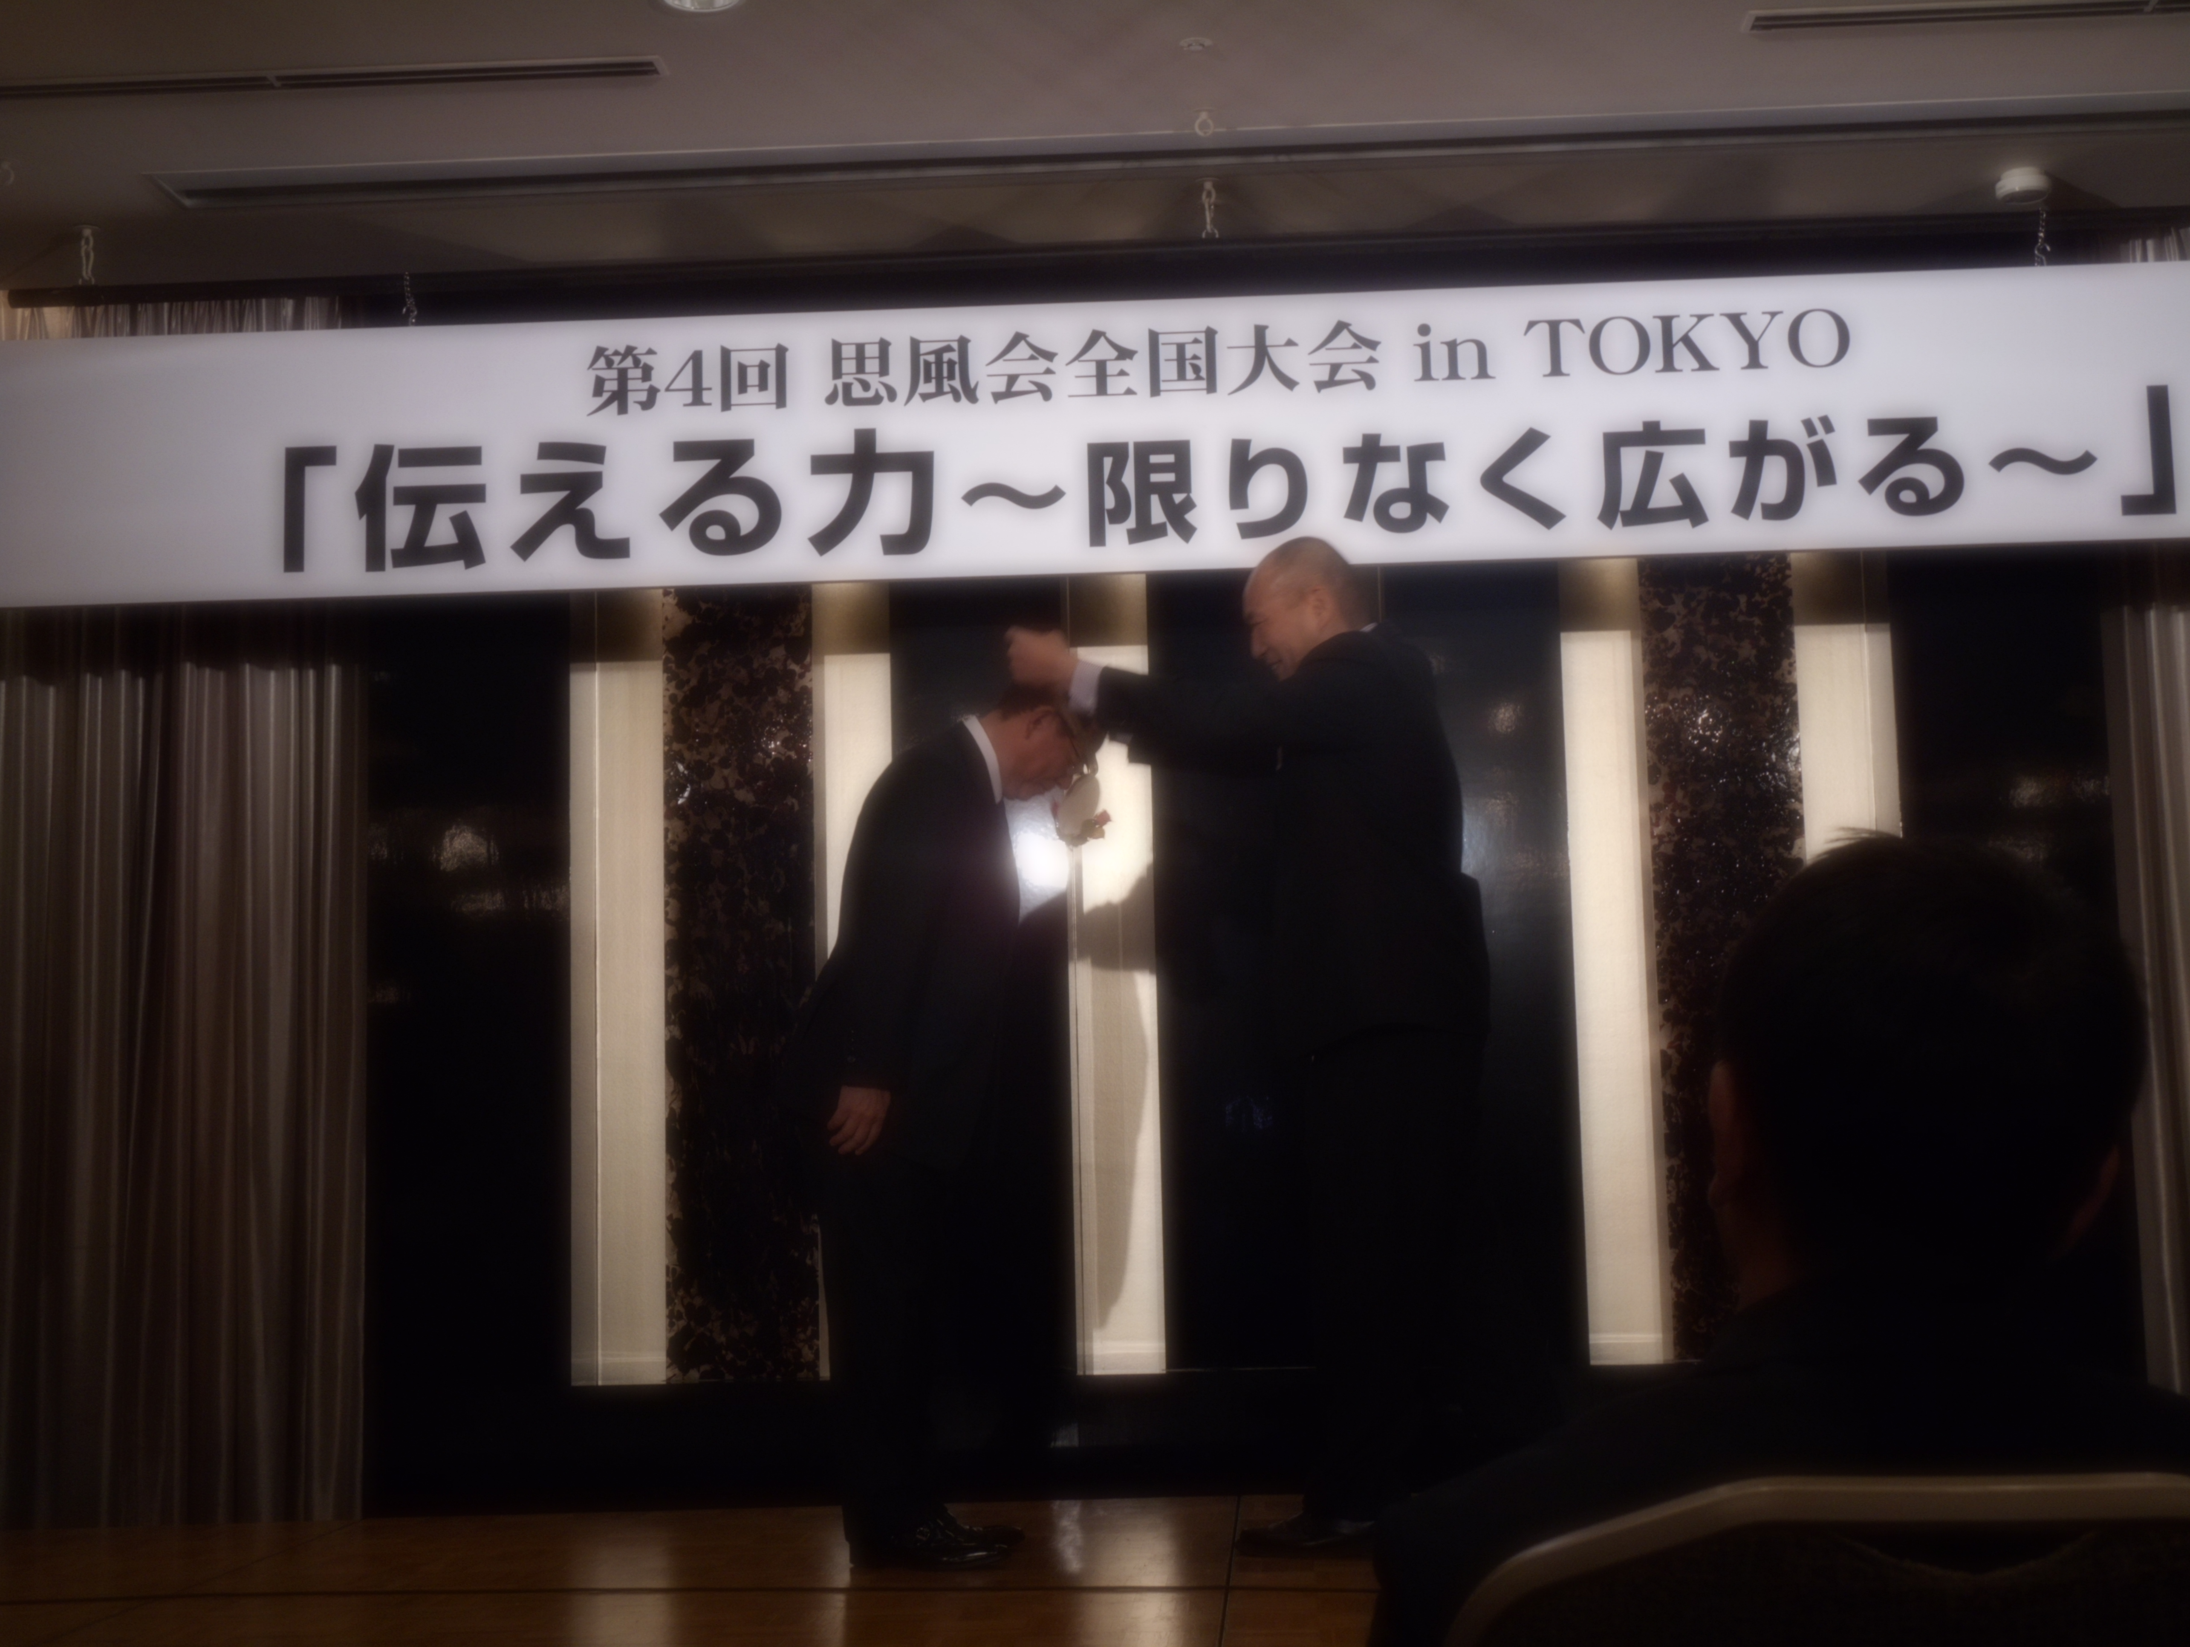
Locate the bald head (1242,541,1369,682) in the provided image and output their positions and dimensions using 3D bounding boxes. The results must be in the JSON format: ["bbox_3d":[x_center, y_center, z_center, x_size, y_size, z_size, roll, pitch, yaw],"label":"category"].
[{"bbox_3d":[0.357,-0.366,4.957,0.205,0.230,0.165,-15,-8,6],"label":"bald head"}]

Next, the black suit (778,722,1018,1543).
[{"bbox_3d":[-0.328,0.496,4.850,0.414,1.350,0.500,-1,-6,0],"label":"black suit"}]

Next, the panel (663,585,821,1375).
[{"bbox_3d":[-0.691,0.251,5.687,0.291,1.647,0.050,-2,-6,3],"label":"panel"}]

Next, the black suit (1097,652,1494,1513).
[{"bbox_3d":[0.340,0.401,4.872,0.655,1.475,0.520,-2,-7,8],"label":"black suit"}]

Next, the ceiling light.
[{"bbox_3d":[1.714,-1.179,5.385,0.100,0.045,0.100,-2,-6,3],"label":"ceiling light"}]

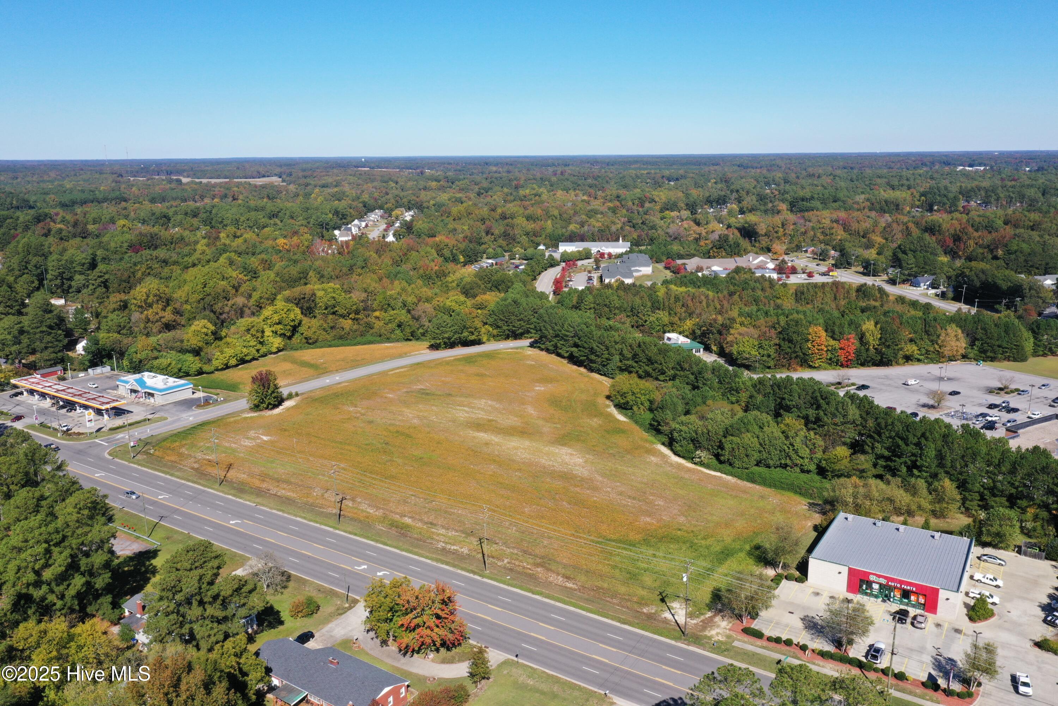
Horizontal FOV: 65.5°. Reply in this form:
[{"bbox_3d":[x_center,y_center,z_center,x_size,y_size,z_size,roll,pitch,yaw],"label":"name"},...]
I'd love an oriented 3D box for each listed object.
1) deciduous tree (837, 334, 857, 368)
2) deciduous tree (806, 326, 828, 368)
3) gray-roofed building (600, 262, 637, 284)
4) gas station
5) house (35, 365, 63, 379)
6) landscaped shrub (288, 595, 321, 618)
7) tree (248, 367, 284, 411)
[{"bbox_3d":[130.286,-0.828,336.275,7.200,13.800,7.000,-1,14,0],"label":"deciduous tree"},{"bbox_3d":[117.585,-2.417,335.670,9.000,15.800,8.800,4,14,18],"label":"deciduous tree"},{"bbox_3d":[61.142,-53.717,564.800,22.500,9.300,22.000,1,14,5],"label":"gray-roofed building"},{"bbox_3d":[-167.818,16.303,299.475,63.520,5.700,8.400,8,16,33],"label":"gas station"},{"bbox_3d":[-191.936,8.143,329.488,4.100,3.500,8.900,9,16,33],"label":"house"},{"bbox_3d":[-43.653,48.344,159.312,5.400,3.400,5.000,-4,14,-15],"label":"landscaped shrub"},{"bbox_3d":[-92.140,12.700,287.104,12.200,13.000,11.800,-5,14,-17],"label":"tree"}]

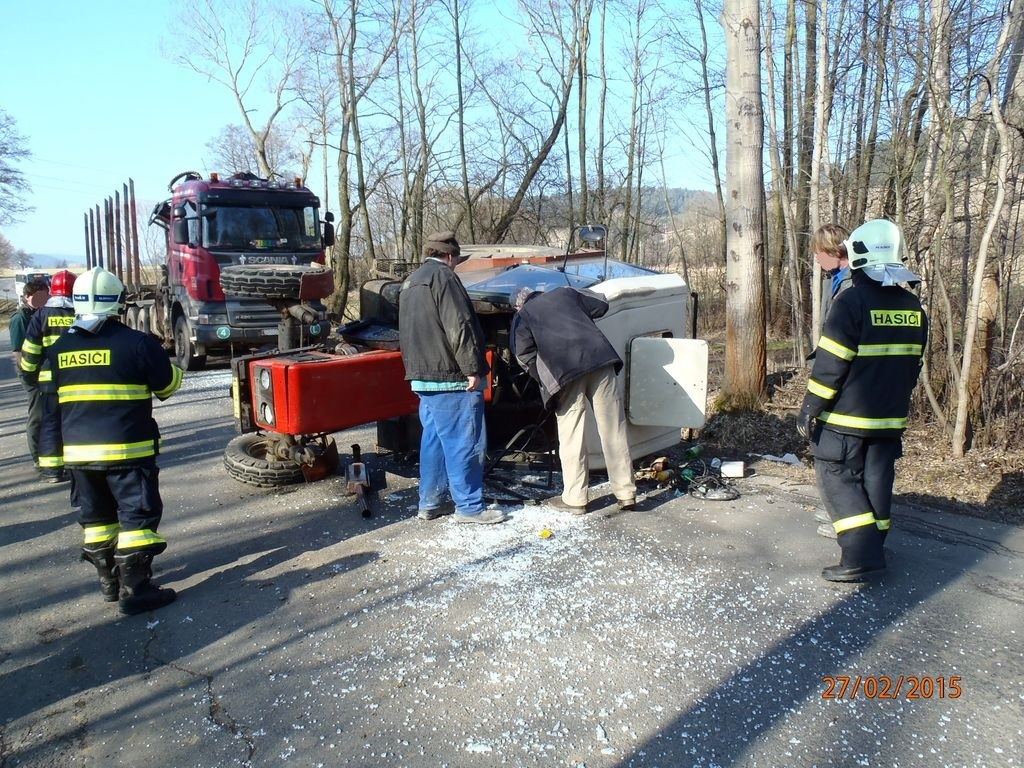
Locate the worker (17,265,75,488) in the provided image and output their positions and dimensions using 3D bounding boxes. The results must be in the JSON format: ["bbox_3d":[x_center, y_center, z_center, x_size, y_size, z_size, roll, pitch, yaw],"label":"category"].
[{"bbox_3d":[-3.857,-0.061,7.076,0.640,1.820,0.420,-4,8,-14],"label":"worker"}]

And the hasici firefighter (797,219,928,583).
[{"bbox_3d":[1.775,0.099,4.196,0.600,1.830,0.440,-6,9,-28],"label":"hasici firefighter"}]

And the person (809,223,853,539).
[{"bbox_3d":[1.895,0.004,4.806,0.360,1.810,0.500,-2,8,0],"label":"person"}]

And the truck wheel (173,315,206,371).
[{"bbox_3d":[-6.103,-0.787,15.700,0.320,1.050,1.050,-8,10,-37],"label":"truck wheel"}]

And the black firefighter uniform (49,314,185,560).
[{"bbox_3d":[-2.034,0.294,4.239,0.640,1.240,0.440,-2,8,0],"label":"black firefighter uniform"}]

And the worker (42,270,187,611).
[{"bbox_3d":[-2.029,0.289,4.238,0.640,1.790,0.460,-2,8,0],"label":"worker"}]

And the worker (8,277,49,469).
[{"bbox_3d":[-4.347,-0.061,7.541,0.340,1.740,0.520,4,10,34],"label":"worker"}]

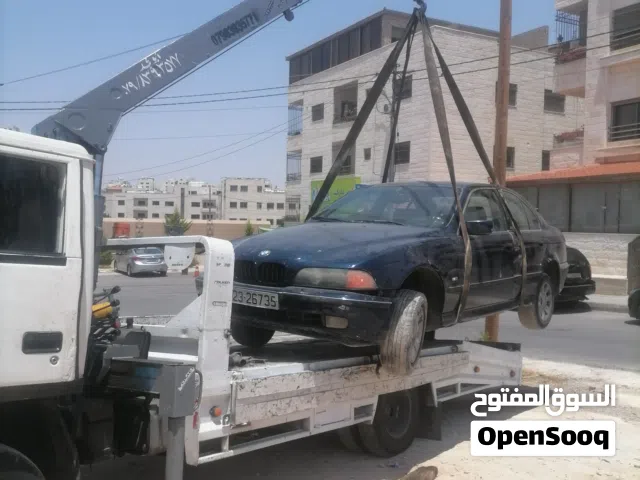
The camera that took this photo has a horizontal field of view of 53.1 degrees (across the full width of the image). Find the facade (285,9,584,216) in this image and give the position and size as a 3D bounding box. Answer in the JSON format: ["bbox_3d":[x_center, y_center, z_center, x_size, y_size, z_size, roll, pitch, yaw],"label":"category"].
[{"bbox_3d":[6.376,-5.591,38.829,11.360,12.200,14.960,0,2,-29],"label":"facade"}]

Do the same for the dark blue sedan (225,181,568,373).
[{"bbox_3d":[1.033,0.167,6.407,1.840,1.500,4.770,5,4,39],"label":"dark blue sedan"}]

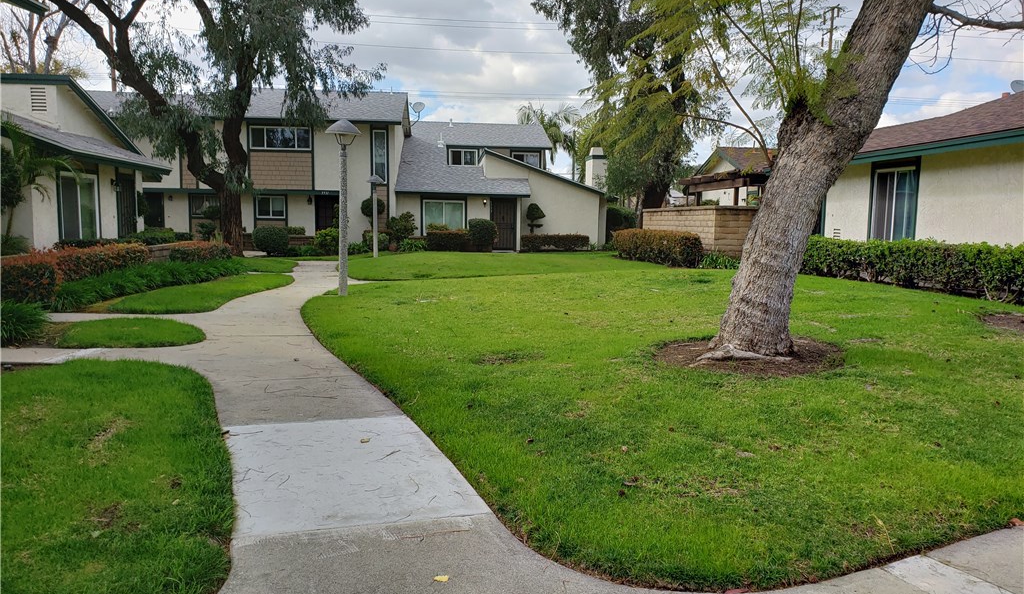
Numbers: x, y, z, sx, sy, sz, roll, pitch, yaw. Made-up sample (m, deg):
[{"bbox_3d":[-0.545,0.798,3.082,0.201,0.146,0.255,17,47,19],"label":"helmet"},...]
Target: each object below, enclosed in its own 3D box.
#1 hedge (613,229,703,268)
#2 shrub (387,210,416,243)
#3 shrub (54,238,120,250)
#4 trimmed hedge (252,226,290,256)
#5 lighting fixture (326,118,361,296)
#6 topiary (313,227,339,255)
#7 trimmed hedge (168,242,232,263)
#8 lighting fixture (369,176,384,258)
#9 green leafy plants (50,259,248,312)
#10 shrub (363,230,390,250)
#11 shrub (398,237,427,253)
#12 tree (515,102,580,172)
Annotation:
[{"bbox_3d":[3.617,-1.274,19.800,0.850,0.780,4.800,0,6,-10],"label":"hedge"},{"bbox_3d":[-4.253,-2.598,29.600,1.150,1.380,1.100,1,6,0],"label":"shrub"},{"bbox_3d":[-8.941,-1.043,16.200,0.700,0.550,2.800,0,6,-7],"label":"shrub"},{"bbox_3d":[-8.774,-2.057,28.000,1.280,1.080,1.200,1,6,0],"label":"trimmed hedge"},{"bbox_3d":[-2.881,-1.544,13.150,0.620,3.000,0.620,1,6,0],"label":"lighting fixture"},{"bbox_3d":[-6.855,-2.057,28.500,1.080,1.050,1.050,1,6,0],"label":"topiary"},{"bbox_3d":[-7.388,-1.011,18.300,0.850,0.680,3.100,0,6,-7],"label":"trimmed hedge"},{"bbox_3d":[-4.933,-2.931,28.000,0.620,2.980,0.620,1,6,0],"label":"lighting fixture"},{"bbox_3d":[-6.648,-0.433,15.244,1.050,0.450,8.000,0,6,-2],"label":"green leafy plants"},{"bbox_3d":[-5.125,-2.145,29.200,1.050,0.820,0.950,1,6,0],"label":"shrub"},{"bbox_3d":[-3.752,-1.942,29.000,1.050,0.620,0.900,1,6,0],"label":"shrub"},{"bbox_3d":[2.438,-8.029,50.000,4.100,9.000,4.100,1,6,0],"label":"tree"}]

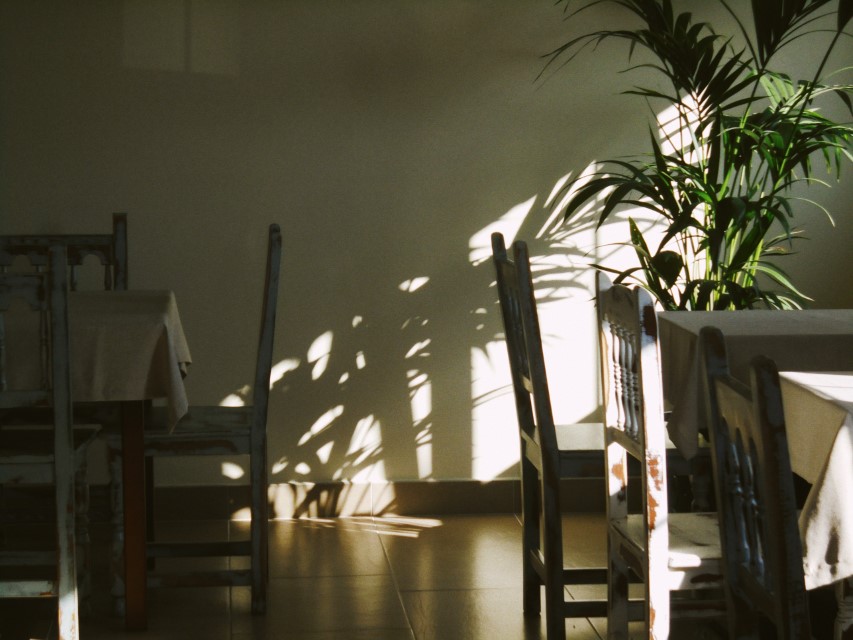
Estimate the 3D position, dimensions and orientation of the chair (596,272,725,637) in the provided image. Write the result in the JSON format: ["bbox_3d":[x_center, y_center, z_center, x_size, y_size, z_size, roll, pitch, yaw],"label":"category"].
[{"bbox_3d":[0.571,0.387,4.327,0.430,0.935,0.455,-1,6,-8],"label":"chair"}]

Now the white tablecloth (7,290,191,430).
[{"bbox_3d":[-1.006,0.098,5.762,0.840,0.280,0.780,-1,6,-5],"label":"white tablecloth"}]

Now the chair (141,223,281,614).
[{"bbox_3d":[-0.585,0.238,5.862,0.440,0.935,0.455,-1,6,-5],"label":"chair"}]

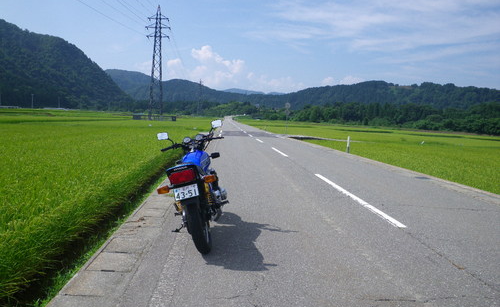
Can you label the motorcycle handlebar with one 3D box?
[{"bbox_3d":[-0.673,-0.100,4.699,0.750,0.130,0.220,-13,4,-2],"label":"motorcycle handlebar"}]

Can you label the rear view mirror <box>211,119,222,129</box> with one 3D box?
[{"bbox_3d":[-0.381,-0.339,4.702,0.135,0.100,0.050,-12,4,7],"label":"rear view mirror"}]

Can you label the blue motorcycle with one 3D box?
[{"bbox_3d":[-0.575,0.313,4.790,0.790,1.280,2.100,-13,4,2],"label":"blue motorcycle"}]

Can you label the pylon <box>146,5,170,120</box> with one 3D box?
[{"bbox_3d":[-28.694,-28.088,126.522,7.400,35.950,4.200,3,5,0],"label":"pylon"}]

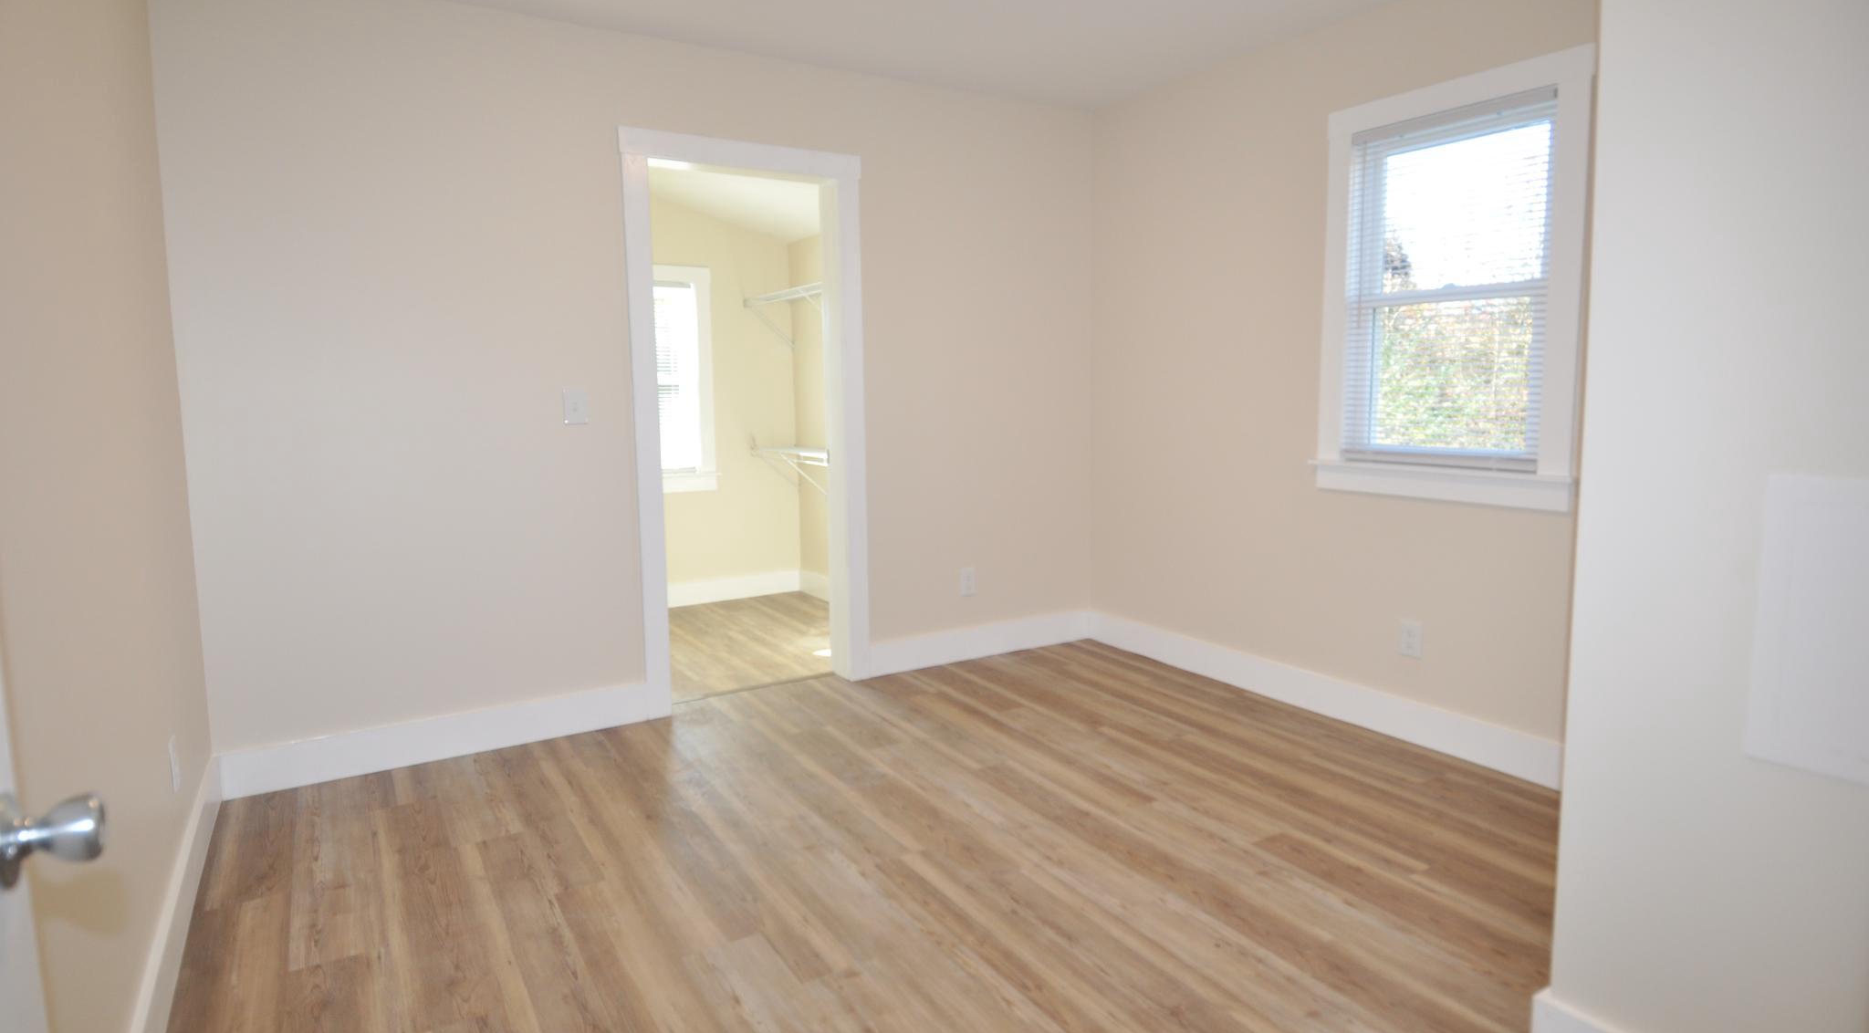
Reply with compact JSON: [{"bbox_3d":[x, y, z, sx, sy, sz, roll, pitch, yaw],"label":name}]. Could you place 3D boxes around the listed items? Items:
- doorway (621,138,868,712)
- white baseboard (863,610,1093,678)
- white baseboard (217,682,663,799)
[{"bbox_3d":[-0.711,-0.337,3.644,0.941,2.127,0.130,-5,8,-31],"label":"doorway"},{"bbox_3d":[0.237,0.574,4.278,1.208,0.140,0.025,-5,8,-31],"label":"white baseboard"},{"bbox_3d":[-1.614,0.737,3.149,1.281,0.142,0.025,-5,8,-31],"label":"white baseboard"}]

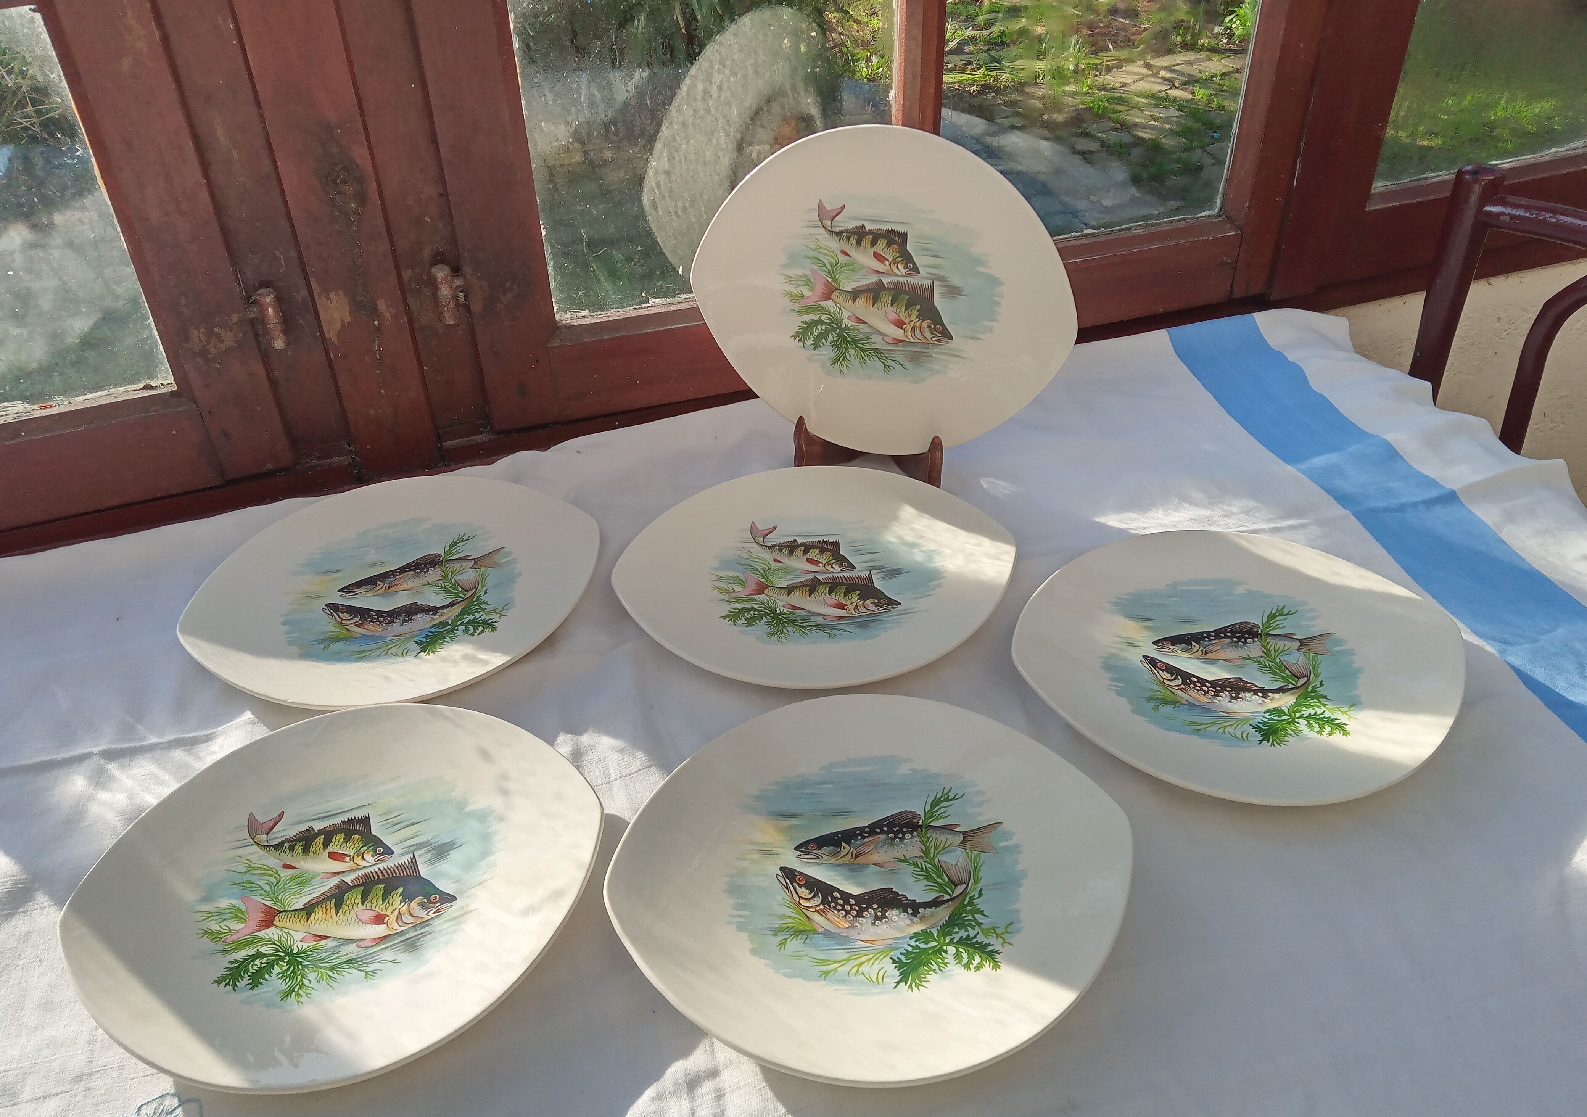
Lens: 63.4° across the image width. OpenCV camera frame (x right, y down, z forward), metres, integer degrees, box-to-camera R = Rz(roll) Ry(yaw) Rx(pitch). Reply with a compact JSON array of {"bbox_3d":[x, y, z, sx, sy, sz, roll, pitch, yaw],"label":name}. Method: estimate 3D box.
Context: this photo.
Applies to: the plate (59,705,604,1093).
[{"bbox_3d":[-0.209,0.152,0.603,0.245,0.021,0.222,-9,38,-8],"label":"plate"}]

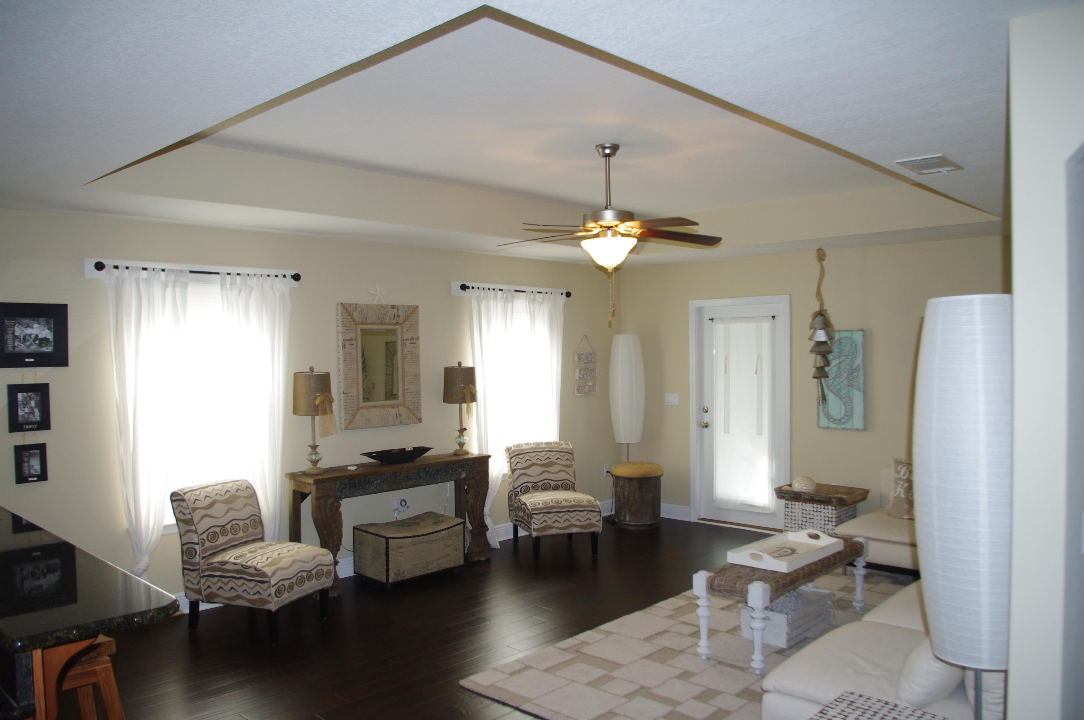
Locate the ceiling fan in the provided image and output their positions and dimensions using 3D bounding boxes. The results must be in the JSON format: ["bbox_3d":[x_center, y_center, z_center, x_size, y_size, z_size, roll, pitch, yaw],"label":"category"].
[{"bbox_3d":[0.355,-0.826,4.388,1.302,0.686,1.302,0,2,43],"label":"ceiling fan"}]

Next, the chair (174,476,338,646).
[{"bbox_3d":[-1.749,1.190,4.938,0.780,0.850,0.552,0,1,22],"label":"chair"}]

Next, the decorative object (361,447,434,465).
[{"bbox_3d":[-1.054,0.705,5.967,0.199,0.109,0.626,0,2,43],"label":"decorative object"}]

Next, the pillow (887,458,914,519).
[{"bbox_3d":[2.731,0.911,5.812,0.427,0.427,0.149,0,-10,43],"label":"pillow"}]

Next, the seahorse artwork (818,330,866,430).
[{"bbox_3d":[2.464,0.166,6.693,0.385,0.816,0.030,0,1,44],"label":"seahorse artwork"}]

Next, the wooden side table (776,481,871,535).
[{"bbox_3d":[2.112,1.264,6.163,0.596,0.567,0.477,0,2,43],"label":"wooden side table"}]

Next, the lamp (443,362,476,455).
[{"bbox_3d":[-0.641,0.382,6.437,0.270,0.735,0.270,0,1,0],"label":"lamp"}]

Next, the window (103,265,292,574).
[{"bbox_3d":[-2.112,0.340,5.089,0.119,1.789,1.193,0,2,43],"label":"window"}]

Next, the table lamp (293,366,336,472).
[{"bbox_3d":[-1.555,0.411,5.500,0.308,0.726,0.318,0,2,43],"label":"table lamp"}]

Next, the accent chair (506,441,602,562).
[{"bbox_3d":[0.093,1.152,6.724,0.580,0.830,0.760,-1,1,-18],"label":"accent chair"}]

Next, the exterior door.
[{"bbox_3d":[1.765,0.477,7.315,0.994,2.078,0.119,0,2,43],"label":"exterior door"}]

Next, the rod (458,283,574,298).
[{"bbox_3d":[-0.198,-0.597,7.016,0.089,0.065,1.362,0,2,43],"label":"rod"}]

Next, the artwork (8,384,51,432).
[{"bbox_3d":[-2.819,0.262,4.461,0.022,0.260,0.204,0,1,44],"label":"artwork"}]

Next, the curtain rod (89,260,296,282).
[{"bbox_3d":[-2.114,-0.550,5.108,0.105,0.068,1.311,0,1,44],"label":"curtain rod"}]

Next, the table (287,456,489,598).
[{"bbox_3d":[-1.064,1.175,5.952,0.410,0.825,1.580,0,1,44],"label":"table"}]

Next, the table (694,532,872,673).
[{"bbox_3d":[1.420,1.337,4.675,0.393,0.472,1.387,0,2,43],"label":"table"}]

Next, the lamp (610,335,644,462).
[{"bbox_3d":[0.850,0.650,7.934,0.330,1.784,0.330,0,1,0],"label":"lamp"}]

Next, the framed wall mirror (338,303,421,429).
[{"bbox_3d":[-1.208,0.042,6.123,0.050,0.917,0.702,0,1,44],"label":"framed wall mirror"}]

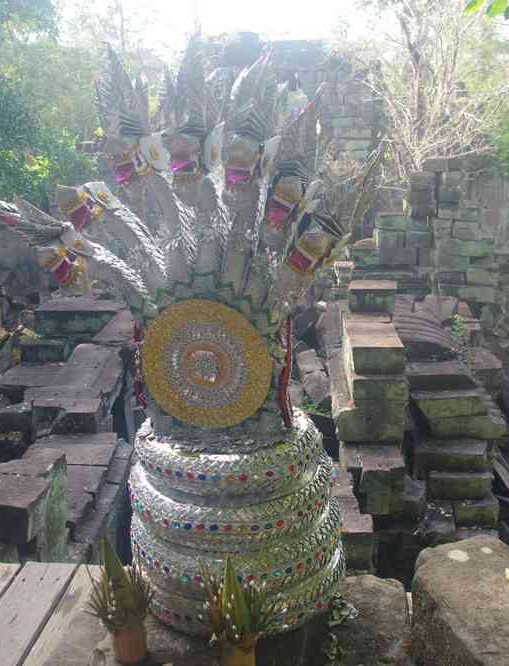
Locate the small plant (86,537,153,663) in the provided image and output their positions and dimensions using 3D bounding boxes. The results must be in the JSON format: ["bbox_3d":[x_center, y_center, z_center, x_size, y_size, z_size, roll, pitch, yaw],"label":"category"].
[{"bbox_3d":[-0.391,0.772,2.170,0.180,0.360,0.180,0,17,3],"label":"small plant"}]

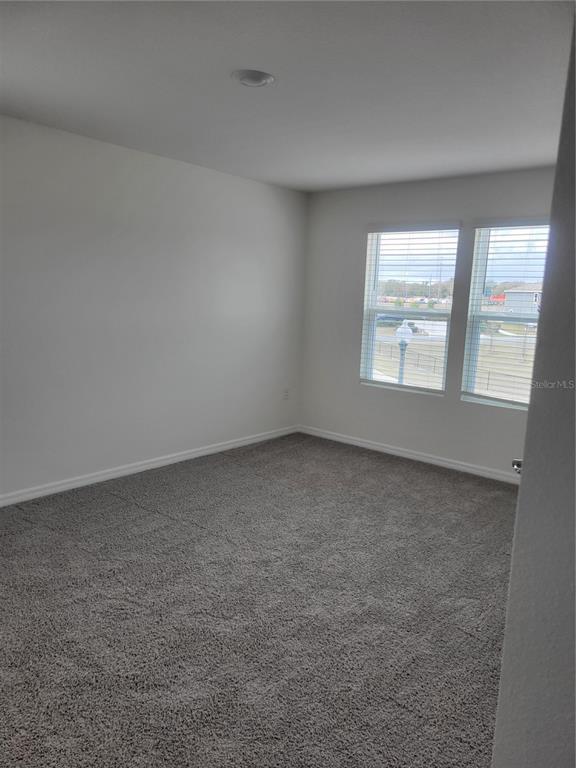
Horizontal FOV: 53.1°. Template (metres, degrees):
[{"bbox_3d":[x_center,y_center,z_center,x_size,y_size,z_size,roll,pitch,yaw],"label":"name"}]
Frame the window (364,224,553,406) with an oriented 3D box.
[{"bbox_3d":[1.455,-0.604,4.866,1.889,1.475,0.100,10,12,40],"label":"window"}]

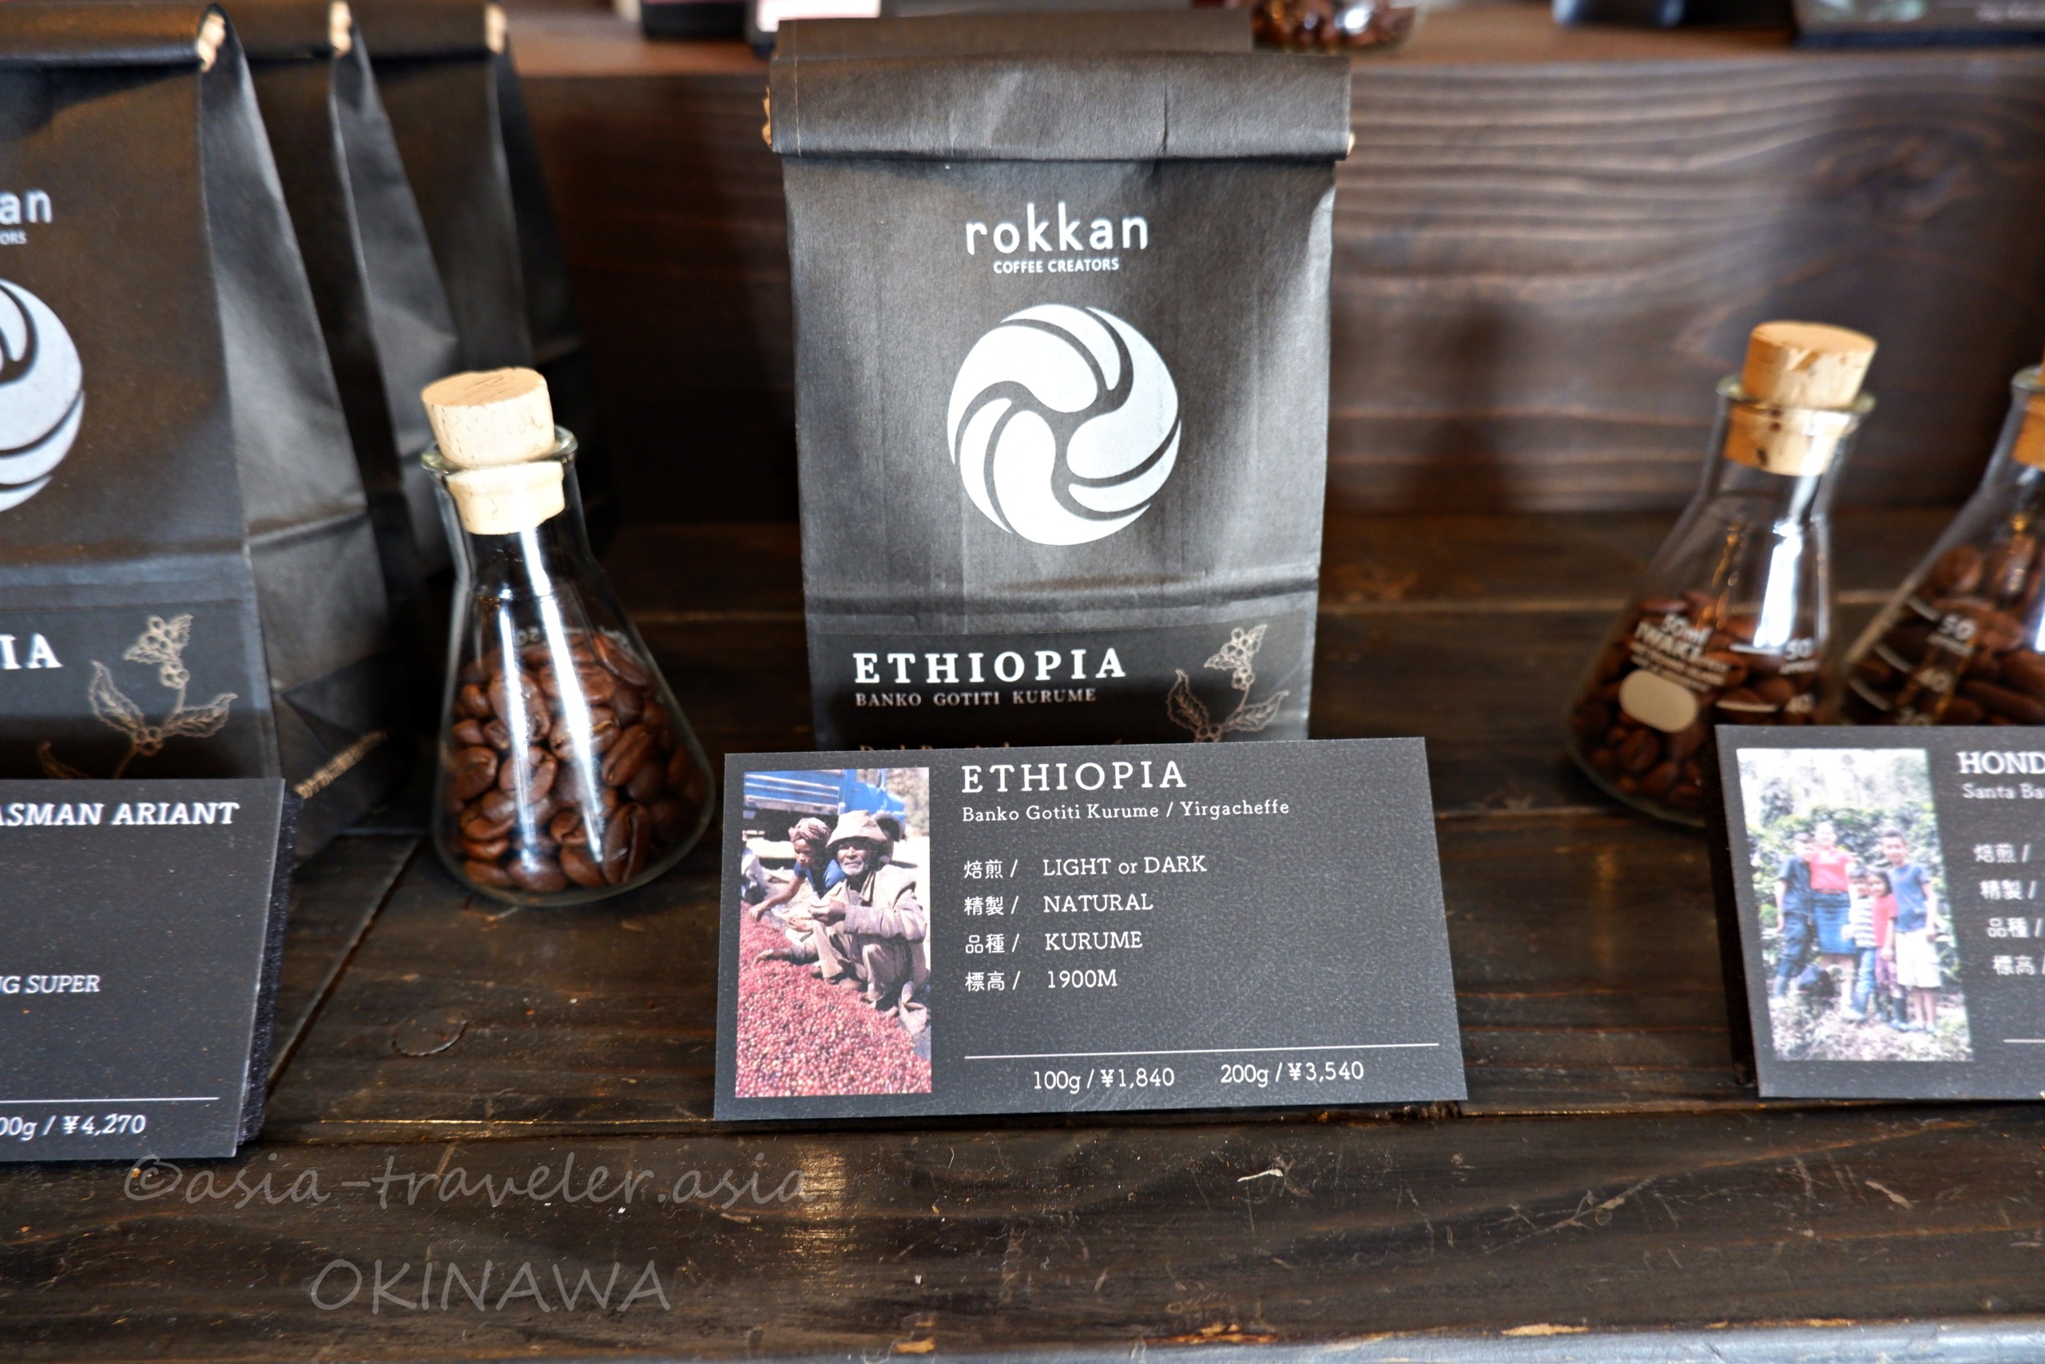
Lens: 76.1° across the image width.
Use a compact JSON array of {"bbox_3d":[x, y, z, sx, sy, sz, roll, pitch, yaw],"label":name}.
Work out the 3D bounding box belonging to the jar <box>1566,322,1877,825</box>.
[{"bbox_3d":[0.137,-0.020,0.246,0.052,0.089,0.052,-1,28,1],"label":"jar"}]

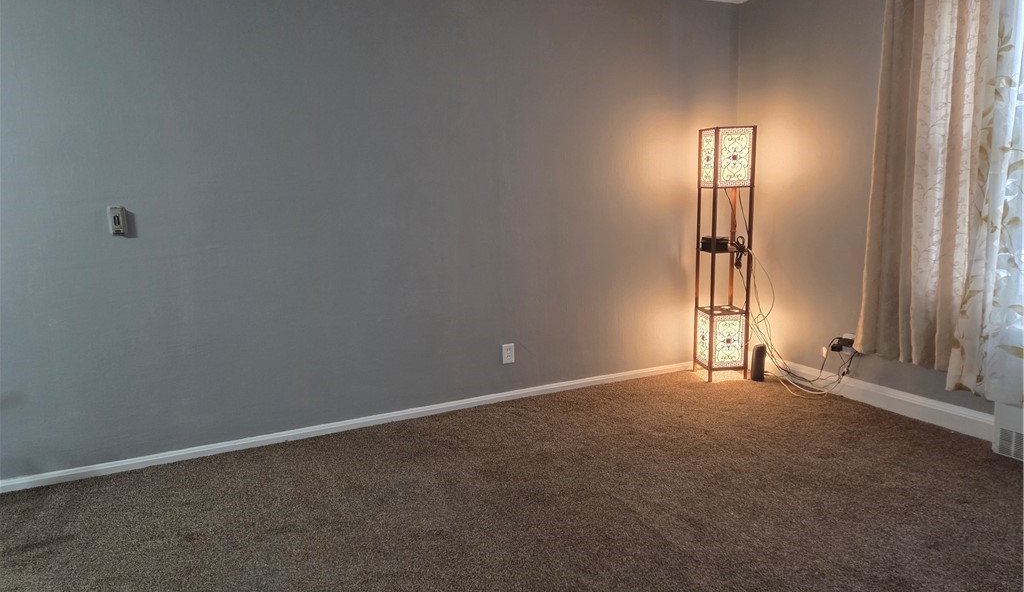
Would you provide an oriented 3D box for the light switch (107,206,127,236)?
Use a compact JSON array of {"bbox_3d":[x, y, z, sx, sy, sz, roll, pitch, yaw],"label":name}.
[{"bbox_3d":[-1.755,-0.333,3.029,0.070,0.117,0.032,-6,11,-26],"label":"light switch"}]

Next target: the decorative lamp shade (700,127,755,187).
[{"bbox_3d":[1.336,-0.859,4.239,0.257,0.361,0.257,-3,10,-8],"label":"decorative lamp shade"}]

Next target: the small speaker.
[{"bbox_3d":[1.585,0.425,4.356,0.078,0.222,0.085,0,10,7],"label":"small speaker"}]

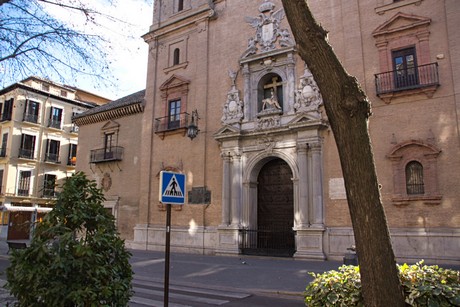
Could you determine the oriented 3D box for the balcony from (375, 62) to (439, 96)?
[{"bbox_3d":[8.175,-3.286,15.960,2.539,1.114,0.620,-7,-14,31],"label":"balcony"}]

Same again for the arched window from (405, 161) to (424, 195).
[{"bbox_3d":[8.284,1.085,15.446,0.680,1.496,0.220,-7,-14,31],"label":"arched window"}]

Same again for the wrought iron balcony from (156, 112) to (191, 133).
[{"bbox_3d":[-3.716,-1.942,22.160,2.468,0.960,0.500,-6,-13,31],"label":"wrought iron balcony"}]

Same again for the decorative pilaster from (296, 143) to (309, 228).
[{"bbox_3d":[3.735,1.564,17.595,0.500,4.369,0.460,-7,-14,31],"label":"decorative pilaster"}]

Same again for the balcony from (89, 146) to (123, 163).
[{"bbox_3d":[-9.053,0.107,25.348,2.833,0.920,0.650,-6,-13,31],"label":"balcony"}]

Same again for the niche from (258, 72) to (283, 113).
[{"bbox_3d":[2.394,-3.230,19.082,1.484,2.291,0.800,-6,-13,31],"label":"niche"}]

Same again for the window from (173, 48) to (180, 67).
[{"bbox_3d":[-3.555,-6.520,23.407,0.522,1.217,0.280,-6,-13,31],"label":"window"}]

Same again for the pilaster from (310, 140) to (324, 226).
[{"bbox_3d":[4.362,1.486,17.215,0.500,4.341,0.460,-7,-14,31],"label":"pilaster"}]

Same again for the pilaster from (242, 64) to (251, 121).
[{"bbox_3d":[0.932,-3.450,19.501,0.350,3.393,0.320,-6,-13,31],"label":"pilaster"}]

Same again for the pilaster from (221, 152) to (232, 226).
[{"bbox_3d":[-0.202,2.021,19.988,0.500,4.430,0.460,-7,-14,31],"label":"pilaster"}]

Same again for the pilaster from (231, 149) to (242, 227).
[{"bbox_3d":[0.329,1.858,18.562,0.470,4.098,0.500,-6,-13,31],"label":"pilaster"}]

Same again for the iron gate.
[{"bbox_3d":[1.890,4.682,18.125,3.216,1.400,0.100,-7,-14,31],"label":"iron gate"}]

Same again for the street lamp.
[{"bbox_3d":[-2.181,-1.757,20.924,0.500,1.991,0.900,-6,-13,31],"label":"street lamp"}]

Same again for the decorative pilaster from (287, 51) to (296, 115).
[{"bbox_3d":[3.403,-3.879,19.102,0.430,3.598,0.350,-7,-14,31],"label":"decorative pilaster"}]

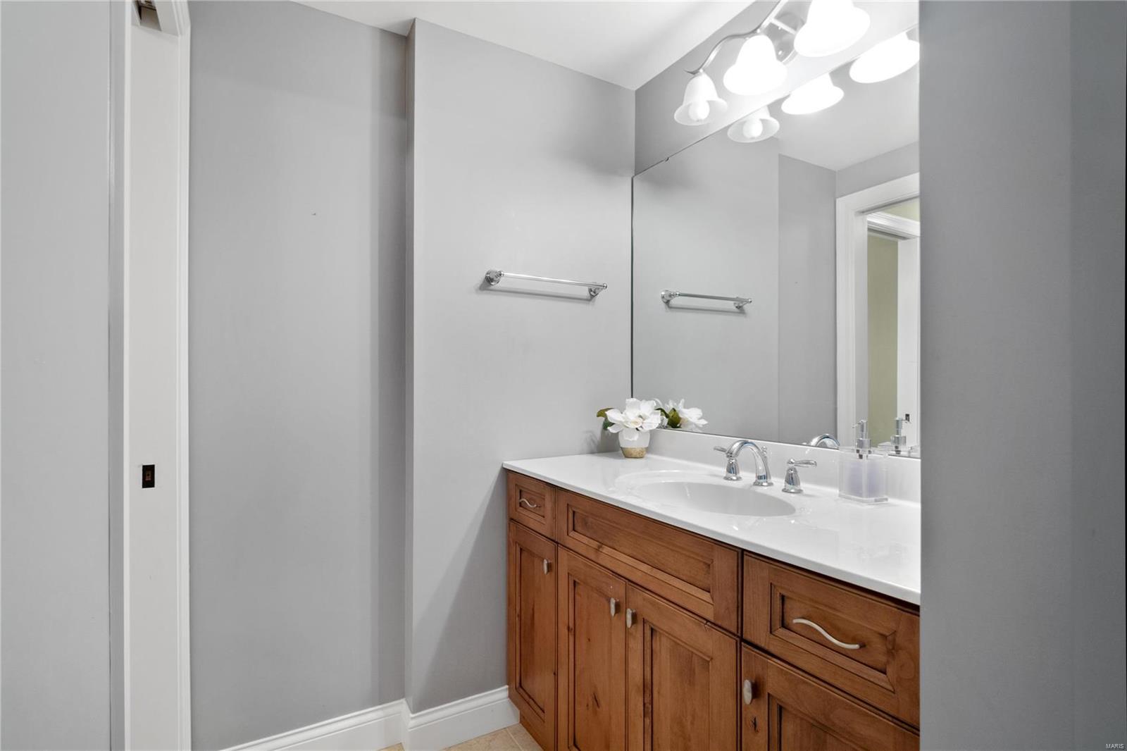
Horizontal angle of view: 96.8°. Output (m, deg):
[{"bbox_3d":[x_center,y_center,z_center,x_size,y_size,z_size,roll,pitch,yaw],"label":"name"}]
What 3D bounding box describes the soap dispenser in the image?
[{"bbox_3d":[0.728,0.207,1.225,0.088,0.192,0.074,0,-1,-29],"label":"soap dispenser"}]

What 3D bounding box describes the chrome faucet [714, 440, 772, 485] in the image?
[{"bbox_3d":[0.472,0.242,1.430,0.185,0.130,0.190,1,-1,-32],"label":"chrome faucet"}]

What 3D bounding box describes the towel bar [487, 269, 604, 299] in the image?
[{"bbox_3d":[-0.054,-0.343,1.857,0.490,0.054,0.082,1,-1,-30],"label":"towel bar"}]

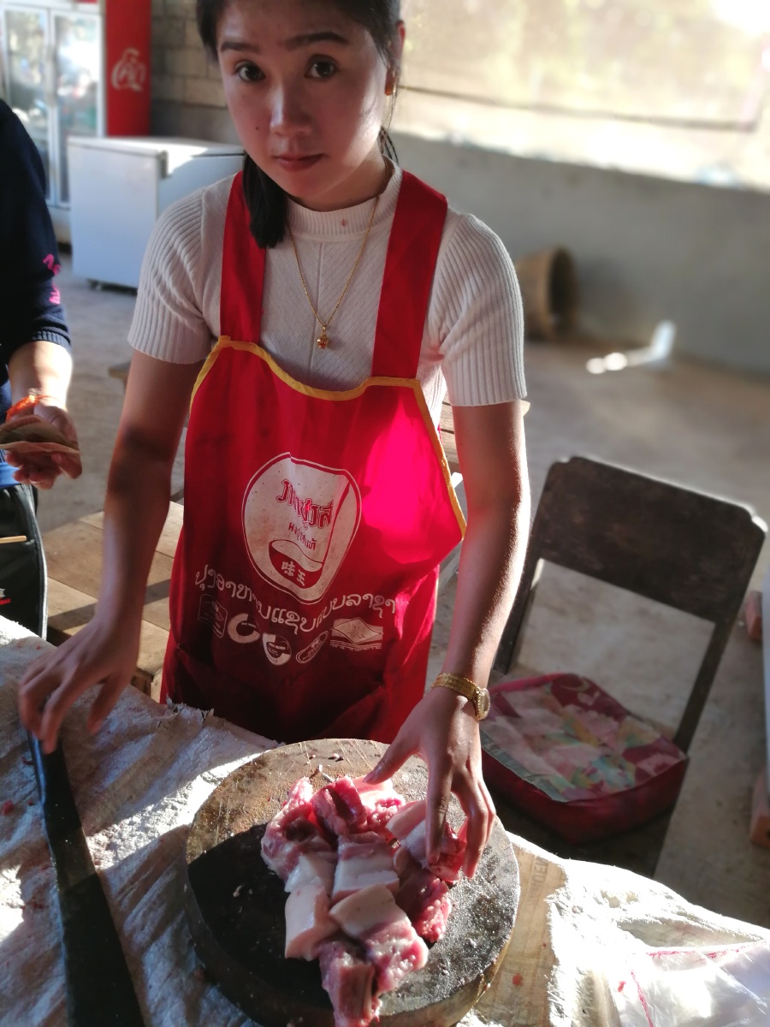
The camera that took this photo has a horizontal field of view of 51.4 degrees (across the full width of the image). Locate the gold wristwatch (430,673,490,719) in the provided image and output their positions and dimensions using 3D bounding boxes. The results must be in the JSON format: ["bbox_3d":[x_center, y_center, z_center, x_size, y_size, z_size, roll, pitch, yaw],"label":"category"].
[{"bbox_3d":[0.071,0.172,0.750,0.053,0.051,0.027,0,54,27],"label":"gold wristwatch"}]

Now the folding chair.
[{"bbox_3d":[0.356,0.382,1.527,0.430,0.840,0.490,21,27,24],"label":"folding chair"}]

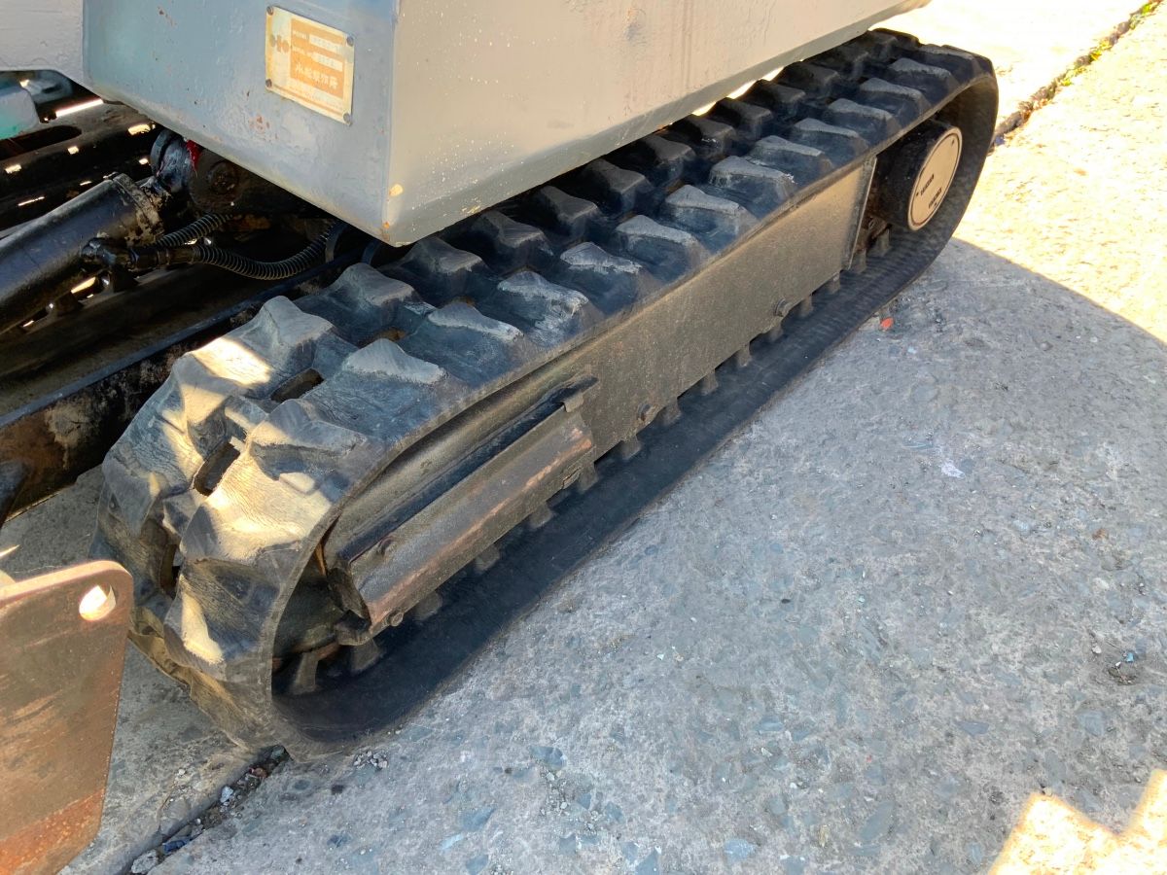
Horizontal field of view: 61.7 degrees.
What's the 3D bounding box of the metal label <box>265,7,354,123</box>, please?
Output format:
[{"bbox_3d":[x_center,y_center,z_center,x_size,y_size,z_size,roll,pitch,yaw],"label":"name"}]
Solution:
[{"bbox_3d":[-0.259,-0.351,0.920,0.128,0.078,0.003,29,35,28],"label":"metal label"}]

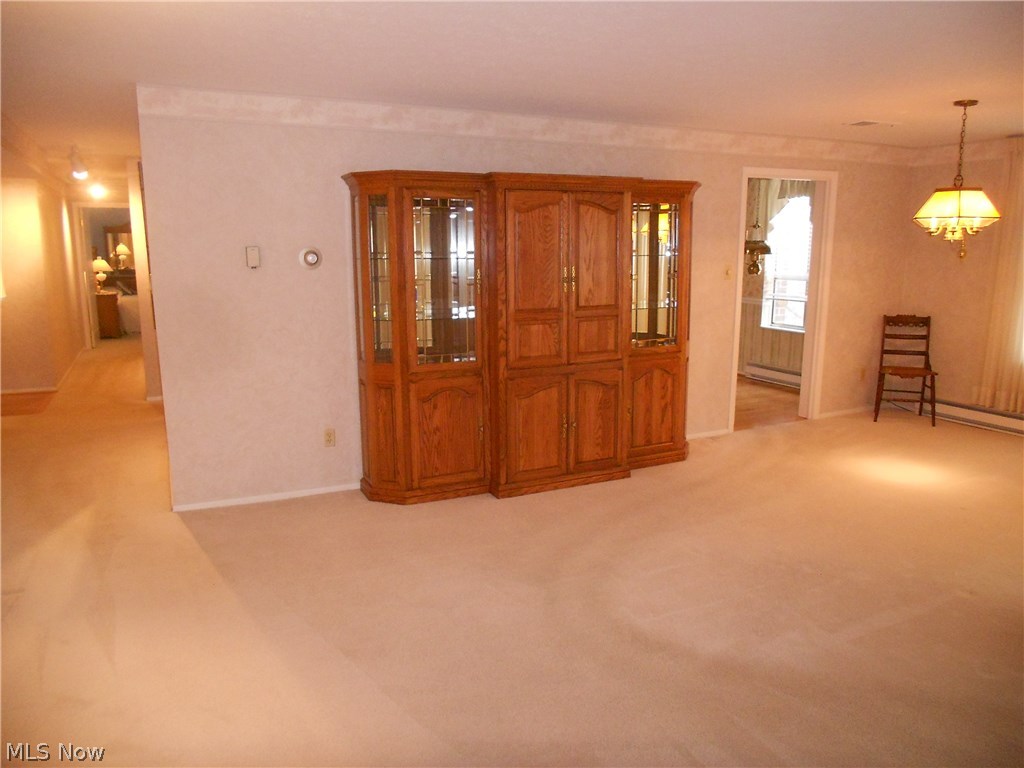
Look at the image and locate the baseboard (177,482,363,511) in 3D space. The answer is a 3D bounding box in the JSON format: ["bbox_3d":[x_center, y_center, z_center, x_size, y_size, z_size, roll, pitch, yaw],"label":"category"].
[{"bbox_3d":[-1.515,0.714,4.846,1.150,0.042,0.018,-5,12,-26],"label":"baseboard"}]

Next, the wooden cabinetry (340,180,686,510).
[{"bbox_3d":[0.220,-0.333,5.141,2.500,1.980,0.660,-5,12,-26],"label":"wooden cabinetry"}]

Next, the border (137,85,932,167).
[{"bbox_3d":[0.786,-1.804,5.554,6.300,0.160,0.020,-5,12,-26],"label":"border"}]

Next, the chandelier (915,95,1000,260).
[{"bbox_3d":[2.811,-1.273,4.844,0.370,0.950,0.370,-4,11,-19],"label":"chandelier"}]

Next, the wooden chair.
[{"bbox_3d":[3.475,-0.127,6.832,0.460,0.910,0.510,4,11,20],"label":"wooden chair"}]

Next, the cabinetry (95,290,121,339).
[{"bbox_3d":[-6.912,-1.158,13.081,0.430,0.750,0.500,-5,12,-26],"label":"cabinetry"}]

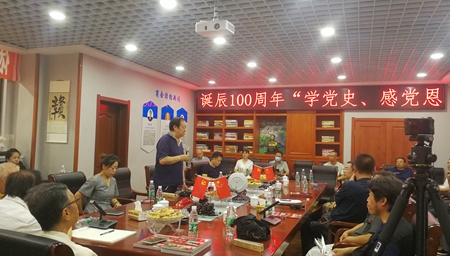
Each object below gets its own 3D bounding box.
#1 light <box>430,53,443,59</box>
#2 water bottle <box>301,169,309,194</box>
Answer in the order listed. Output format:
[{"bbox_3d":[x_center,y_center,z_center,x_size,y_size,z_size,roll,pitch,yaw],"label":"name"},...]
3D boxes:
[{"bbox_3d":[3.337,-1.130,5.527,0.175,0.050,0.175,1,-2,21],"label":"light"},{"bbox_3d":[1.097,0.780,4.800,0.066,0.230,0.066,0,-3,21],"label":"water bottle"}]

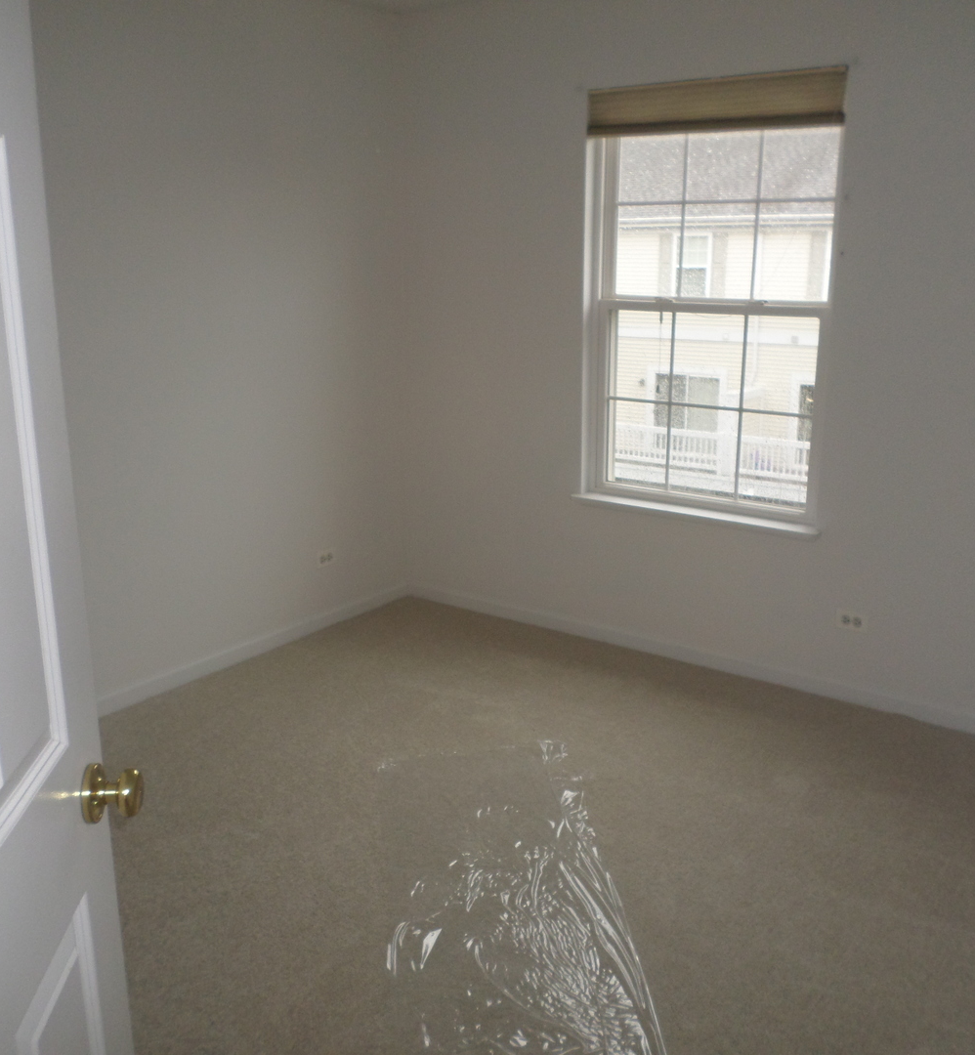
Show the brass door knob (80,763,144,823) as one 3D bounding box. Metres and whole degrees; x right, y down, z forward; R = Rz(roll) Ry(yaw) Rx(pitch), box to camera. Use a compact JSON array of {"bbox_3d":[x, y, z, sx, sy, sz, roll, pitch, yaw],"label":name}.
[{"bbox_3d":[-0.421,0.300,1.149,0.057,0.066,0.066,-1,14,-5],"label":"brass door knob"}]

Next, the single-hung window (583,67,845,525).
[{"bbox_3d":[0.784,-0.801,3.648,0.945,1.500,0.100,10,18,35],"label":"single-hung window"}]

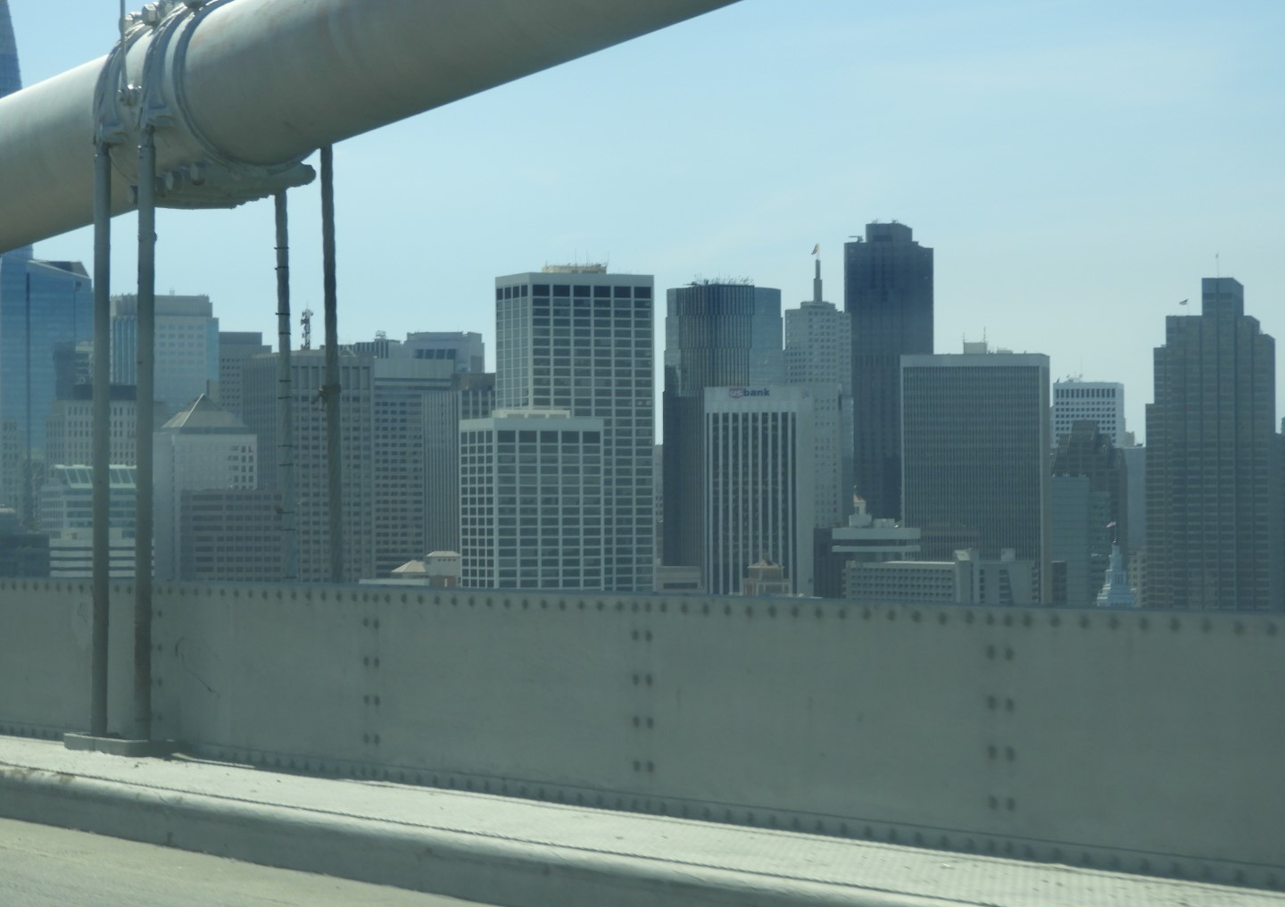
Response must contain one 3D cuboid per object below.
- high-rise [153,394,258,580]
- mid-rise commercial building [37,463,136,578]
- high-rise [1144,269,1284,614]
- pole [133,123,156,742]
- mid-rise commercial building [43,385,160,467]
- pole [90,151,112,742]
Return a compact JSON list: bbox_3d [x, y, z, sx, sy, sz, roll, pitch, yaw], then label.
[{"bbox_3d":[-173.028,41.485,1689.515,35.000,128.500,26.000,0,-1,-24],"label":"high-rise"},{"bbox_3d":[-198.094,53.168,1544.226,34.000,99.000,28.000,0,-1,-24],"label":"mid-rise commercial building"},{"bbox_3d":[226.873,17.211,1700.008,50.000,173.500,40.000,-1,-1,13],"label":"high-rise"},{"bbox_3d":[-2.289,-0.095,19.669,0.074,2.836,0.074,0,-1,0],"label":"pole"},{"bbox_3d":[-220.666,38.369,1745.696,42.000,129.000,32.000,0,-1,-23],"label":"mid-rise commercial building"},{"bbox_3d":[-2.410,-0.067,19.000,0.073,2.655,0.073,0,-1,0],"label":"pole"}]

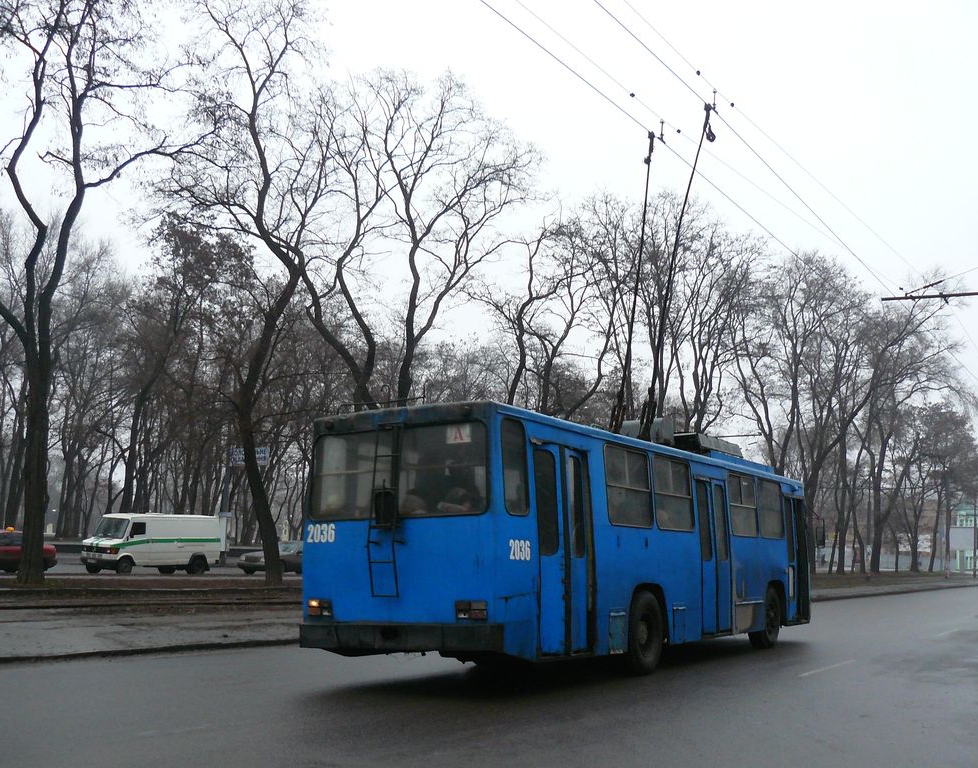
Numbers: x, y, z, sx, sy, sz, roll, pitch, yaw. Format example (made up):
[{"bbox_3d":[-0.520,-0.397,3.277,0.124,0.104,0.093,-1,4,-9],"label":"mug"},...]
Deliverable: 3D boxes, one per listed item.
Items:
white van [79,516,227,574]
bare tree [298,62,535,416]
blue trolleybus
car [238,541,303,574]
[{"bbox_3d":[-13.200,6.430,42.200,1.980,2.360,5.400,-7,-12,36],"label":"white van"},{"bbox_3d":[-2.600,-2.200,42.600,8.900,20.000,8.000,0,-10,0],"label":"bare tree"},{"bbox_3d":[1.978,2.484,15.992,2.540,3.200,11.350,-6,-12,31],"label":"blue trolleybus"},{"bbox_3d":[-8.420,7.500,45.800,1.760,1.430,4.600,-7,-12,36],"label":"car"}]

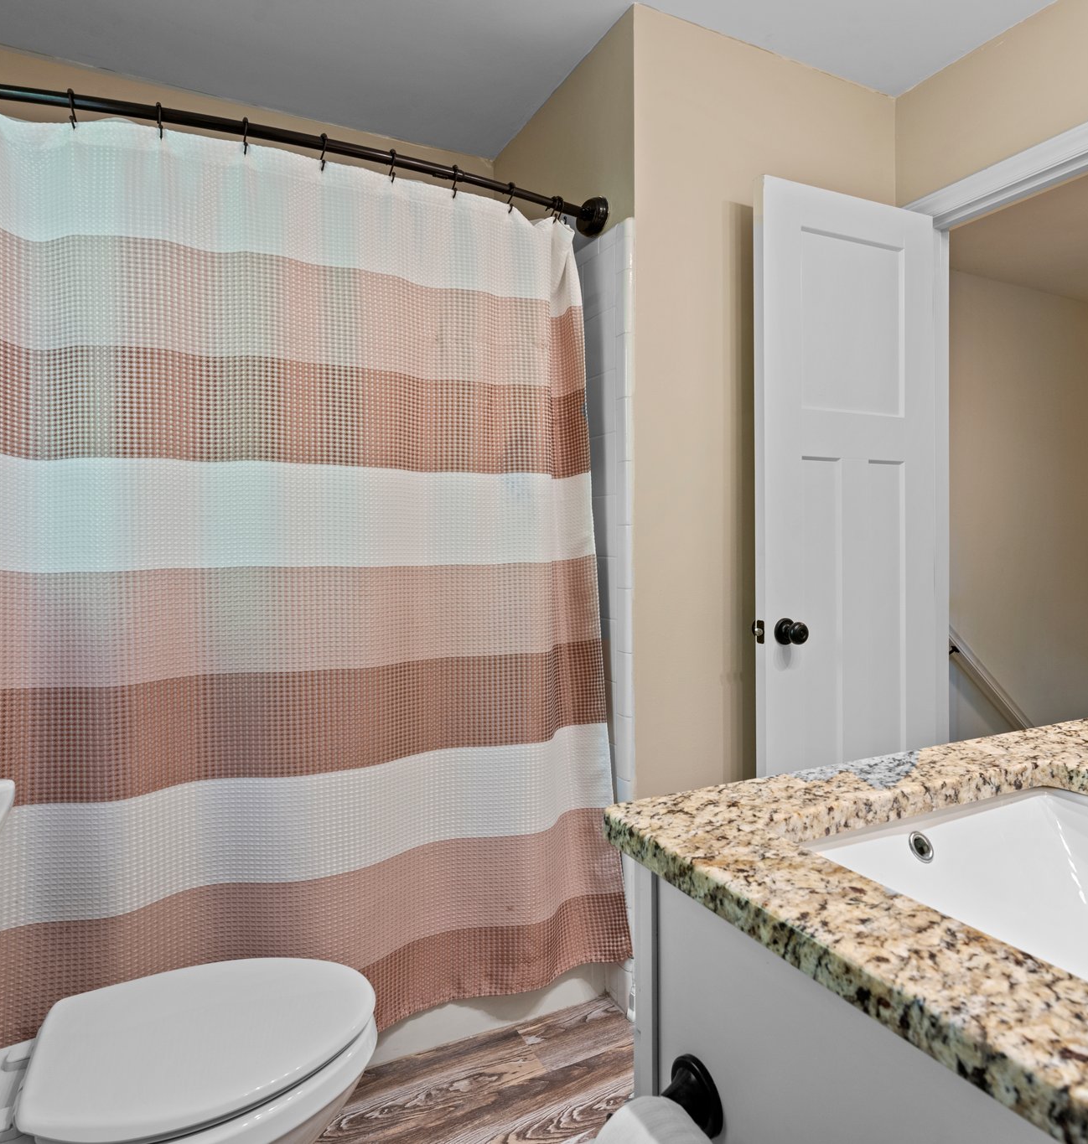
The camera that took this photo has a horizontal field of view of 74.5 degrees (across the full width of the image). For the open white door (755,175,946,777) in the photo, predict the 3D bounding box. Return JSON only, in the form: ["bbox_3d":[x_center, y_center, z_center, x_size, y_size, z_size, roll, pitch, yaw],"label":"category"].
[{"bbox_3d":[0.805,0.057,1.905,0.580,2.060,0.038,-1,1,-22],"label":"open white door"}]

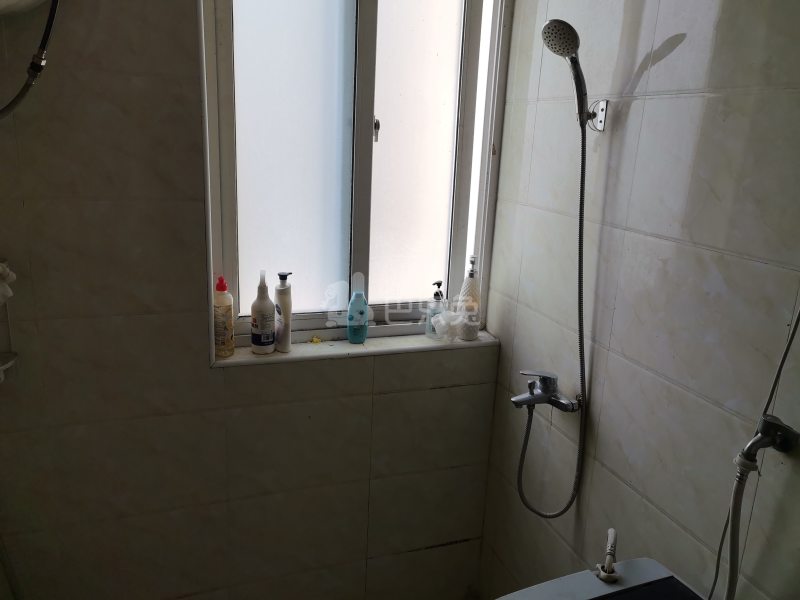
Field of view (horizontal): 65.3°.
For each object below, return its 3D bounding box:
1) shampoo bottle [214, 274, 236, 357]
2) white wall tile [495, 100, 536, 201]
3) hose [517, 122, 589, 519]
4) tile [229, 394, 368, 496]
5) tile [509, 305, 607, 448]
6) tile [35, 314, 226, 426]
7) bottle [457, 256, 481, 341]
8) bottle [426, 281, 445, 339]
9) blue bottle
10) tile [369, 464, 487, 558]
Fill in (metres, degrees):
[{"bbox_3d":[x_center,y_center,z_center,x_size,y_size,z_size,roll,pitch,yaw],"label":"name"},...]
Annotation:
[{"bbox_3d":[-0.500,0.045,1.772,0.056,0.227,0.052,-3,16,-20],"label":"shampoo bottle"},{"bbox_3d":[0.361,-0.453,1.922,0.010,0.300,0.184,-3,16,-20],"label":"white wall tile"},{"bbox_3d":[0.417,0.090,1.603,0.140,1.060,0.125,-3,16,-20],"label":"hose"},{"bbox_3d":[-0.301,0.450,1.919,0.445,0.300,0.010,-3,16,-20],"label":"tile"},{"bbox_3d":[0.442,0.209,1.791,0.010,0.300,0.446,-3,16,-20],"label":"tile"},{"bbox_3d":[-0.710,0.179,1.685,0.450,0.300,0.010,-3,16,-20],"label":"tile"},{"bbox_3d":[0.239,-0.006,2.041,0.073,0.278,0.062,5,15,7],"label":"bottle"},{"bbox_3d":[0.126,0.032,2.046,0.058,0.190,0.063,-8,18,-35],"label":"bottle"},{"bbox_3d":[-0.130,0.056,1.963,0.064,0.163,0.042,0,15,-10],"label":"blue bottle"},{"bbox_3d":[0.099,0.718,2.148,0.437,0.300,0.010,-3,16,-20],"label":"tile"}]

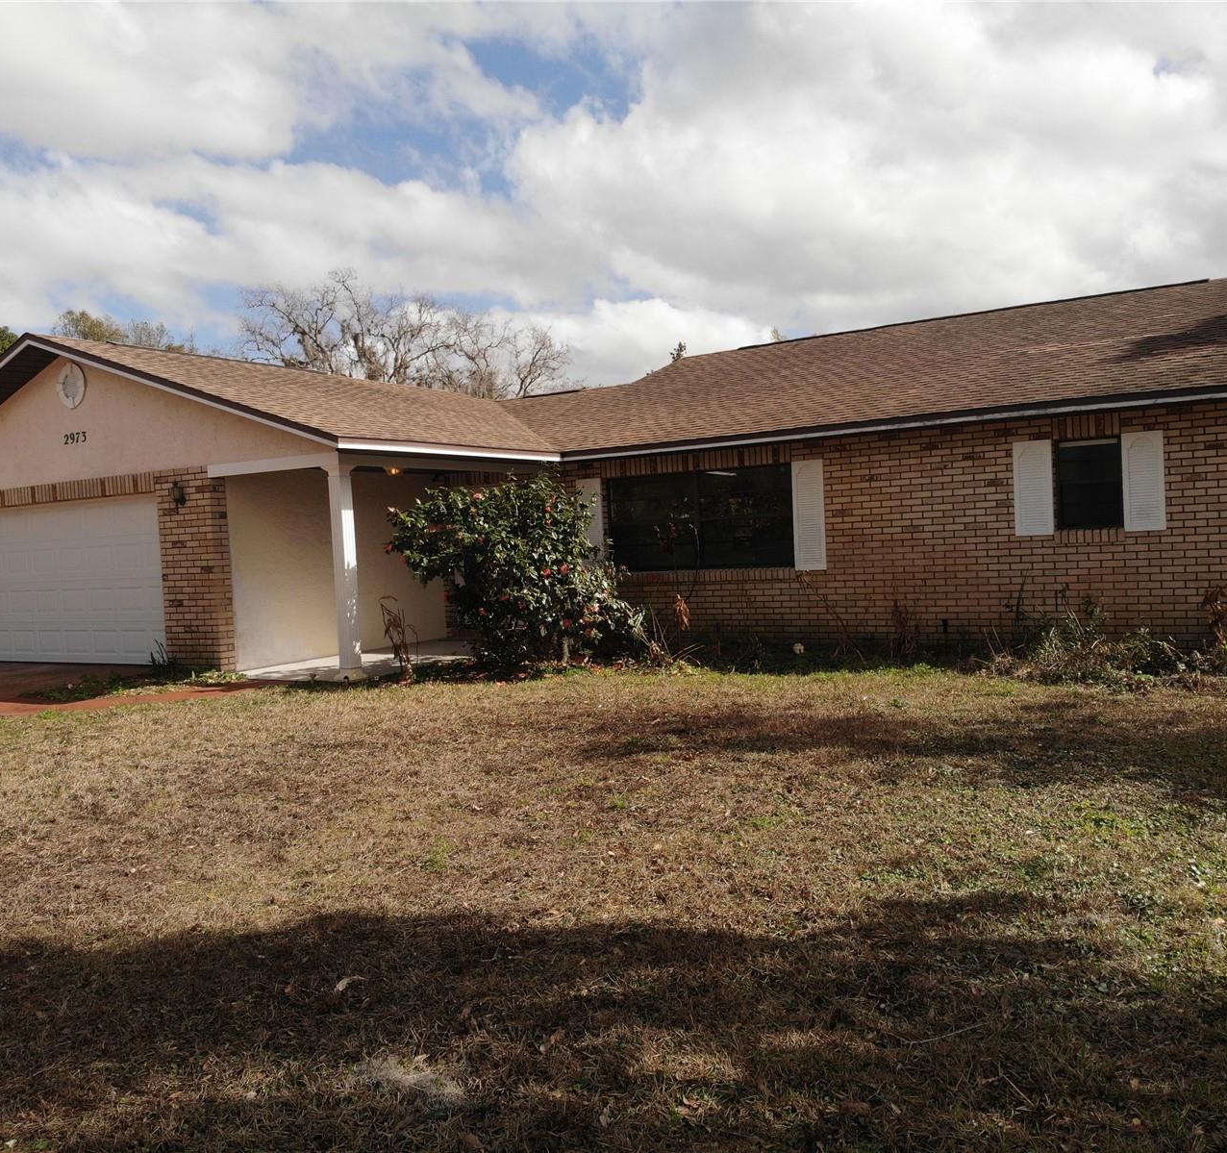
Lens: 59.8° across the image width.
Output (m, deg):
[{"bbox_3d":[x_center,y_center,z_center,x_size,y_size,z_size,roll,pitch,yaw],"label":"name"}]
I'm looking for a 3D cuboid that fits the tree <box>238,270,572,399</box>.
[{"bbox_3d":[-8.200,-5.600,43.000,13.000,13.400,11.500,-3,2,-10],"label":"tree"}]

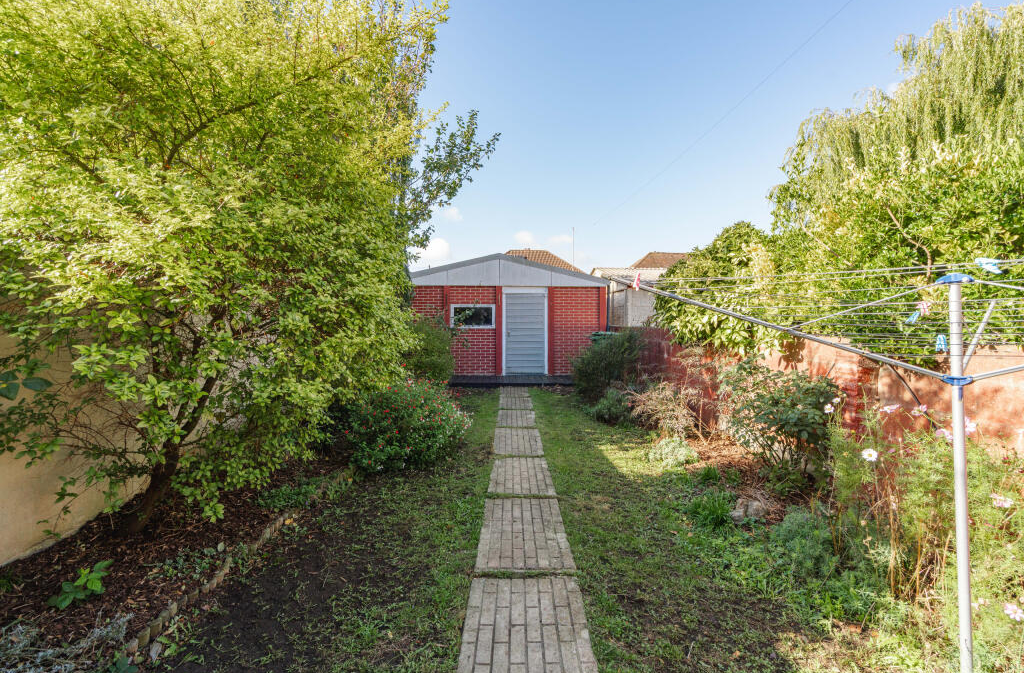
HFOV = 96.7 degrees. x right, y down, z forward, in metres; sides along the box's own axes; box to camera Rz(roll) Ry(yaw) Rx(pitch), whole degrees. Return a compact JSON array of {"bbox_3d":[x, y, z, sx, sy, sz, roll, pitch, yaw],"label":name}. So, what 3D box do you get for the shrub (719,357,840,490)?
[{"bbox_3d":[2.410,0.740,4.160,0.980,1.090,0.950,0,2,0],"label":"shrub"}]

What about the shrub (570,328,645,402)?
[{"bbox_3d":[1.740,0.507,8.250,1.310,1.250,1.200,0,2,0],"label":"shrub"}]

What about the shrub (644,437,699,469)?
[{"bbox_3d":[1.580,1.142,4.520,0.500,0.260,0.440,0,2,0],"label":"shrub"}]

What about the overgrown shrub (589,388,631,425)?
[{"bbox_3d":[1.350,0.964,6.330,0.570,0.480,0.520,0,2,0],"label":"overgrown shrub"}]

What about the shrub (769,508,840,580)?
[{"bbox_3d":[1.690,1.177,2.640,0.340,0.330,0.340,0,2,0],"label":"shrub"}]

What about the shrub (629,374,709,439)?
[{"bbox_3d":[1.980,0.850,5.780,0.970,0.750,0.850,0,2,0],"label":"shrub"}]

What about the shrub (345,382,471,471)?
[{"bbox_3d":[-1.110,0.862,4.780,1.270,0.800,1.150,0,2,0],"label":"shrub"}]

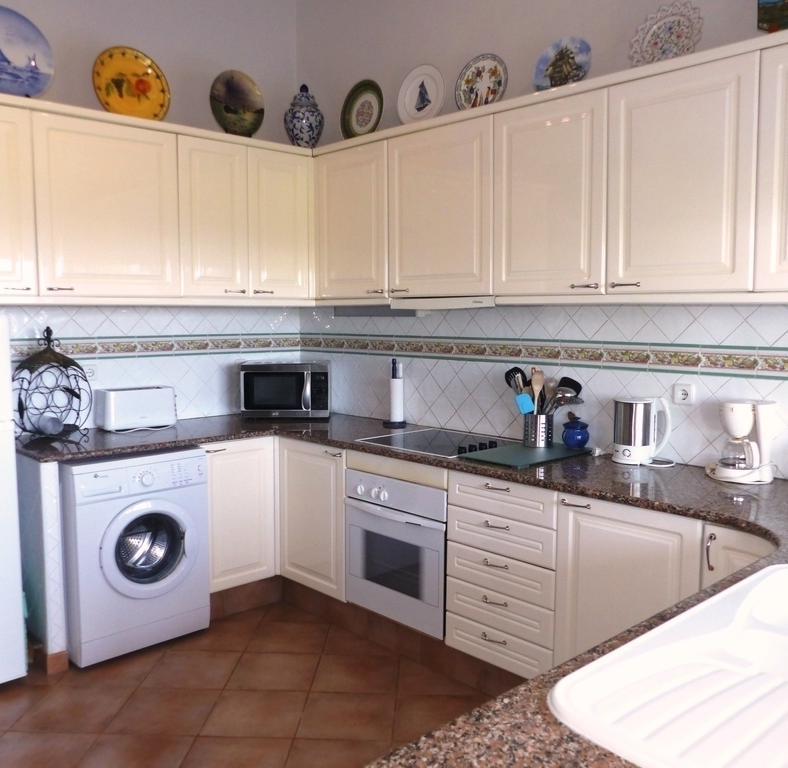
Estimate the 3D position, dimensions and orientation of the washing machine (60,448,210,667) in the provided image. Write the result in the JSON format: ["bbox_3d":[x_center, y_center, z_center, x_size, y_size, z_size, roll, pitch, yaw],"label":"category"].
[{"bbox_3d":[-1.258,0.722,3.378,0.595,0.850,0.560,-5,7,-44],"label":"washing machine"}]

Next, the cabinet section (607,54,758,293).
[{"bbox_3d":[1.033,-0.663,2.514,0.335,0.706,0.499,-5,8,-44],"label":"cabinet section"}]

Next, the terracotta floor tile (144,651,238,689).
[{"bbox_3d":[-0.826,1.179,3.044,0.334,0.010,0.334,0,5,2],"label":"terracotta floor tile"}]

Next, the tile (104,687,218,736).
[{"bbox_3d":[-0.844,1.220,2.751,0.333,0.010,0.333,0,5,2],"label":"tile"}]

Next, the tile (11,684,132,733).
[{"bbox_3d":[-1.181,1.218,2.765,0.333,0.010,0.333,0,5,2],"label":"tile"}]

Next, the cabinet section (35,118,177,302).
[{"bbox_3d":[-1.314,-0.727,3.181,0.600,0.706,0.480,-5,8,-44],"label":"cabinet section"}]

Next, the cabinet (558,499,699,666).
[{"bbox_3d":[0.918,0.707,2.527,0.580,0.705,0.497,-5,7,-44],"label":"cabinet"}]

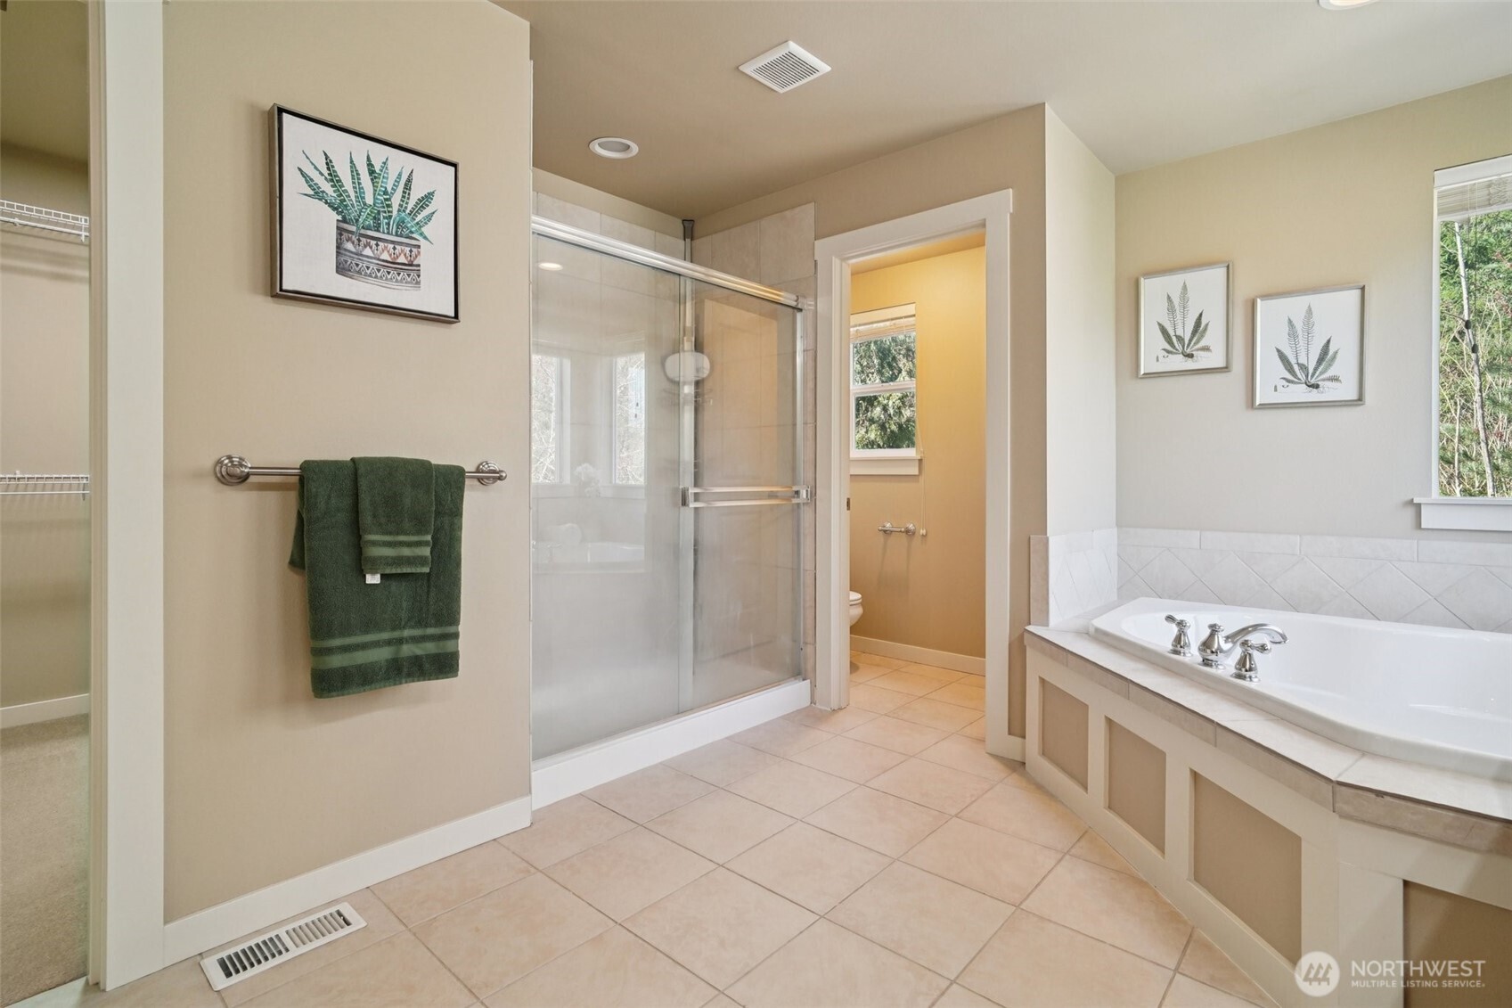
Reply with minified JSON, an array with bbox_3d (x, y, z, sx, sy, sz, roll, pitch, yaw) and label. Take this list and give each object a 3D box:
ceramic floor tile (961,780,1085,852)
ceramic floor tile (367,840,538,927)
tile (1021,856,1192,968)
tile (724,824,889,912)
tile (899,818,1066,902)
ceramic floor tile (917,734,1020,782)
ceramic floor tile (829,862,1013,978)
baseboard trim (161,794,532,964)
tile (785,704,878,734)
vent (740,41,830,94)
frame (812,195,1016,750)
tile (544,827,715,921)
[{"bbox_3d":[0.852,0.972,2.099,0.328,0.010,0.335,0,0,42],"label":"ceramic floor tile"},{"bbox_3d":[-0.813,1.026,1.827,0.240,0.010,0.336,0,0,42],"label":"ceramic floor tile"},{"bbox_3d":[0.867,0.972,1.625,0.328,0.010,0.335,0,0,42],"label":"tile"},{"bbox_3d":[0.145,0.972,1.815,0.328,0.010,0.335,0,0,42],"label":"tile"},{"bbox_3d":[0.639,1.000,1.896,0.338,0.010,0.338,0,1,42],"label":"tile"},{"bbox_3d":[0.837,0.972,2.581,0.328,0.010,0.335,0,0,42],"label":"ceramic floor tile"},{"bbox_3d":[0.415,1.030,1.684,0.336,0.010,0.336,0,0,42],"label":"ceramic floor tile"},{"bbox_3d":[-0.998,0.953,1.778,0.015,0.092,0.862,0,1,42],"label":"baseboard trim"},{"bbox_3d":[0.348,0.998,3.143,0.326,0.010,0.336,0,0,42],"label":"tile"},{"bbox_3d":[0.101,-1.480,2.285,0.217,0.020,0.217,0,1,42],"label":"vent"},{"bbox_3d":[0.677,-0.125,2.937,0.910,2.184,0.150,0,0,40],"label":"frame"},{"bbox_3d":[-0.351,1.029,1.891,0.336,0.010,0.336,0,0,42],"label":"tile"}]

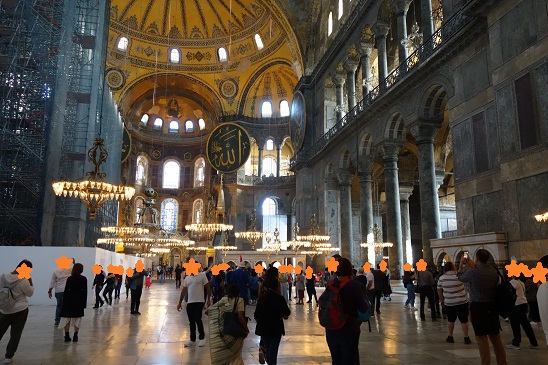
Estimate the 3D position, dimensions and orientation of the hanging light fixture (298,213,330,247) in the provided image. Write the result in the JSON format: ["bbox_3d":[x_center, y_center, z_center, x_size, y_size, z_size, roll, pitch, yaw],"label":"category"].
[{"bbox_3d":[3.037,3.757,32.758,2.600,2.610,2.600,0,-11,0],"label":"hanging light fixture"}]

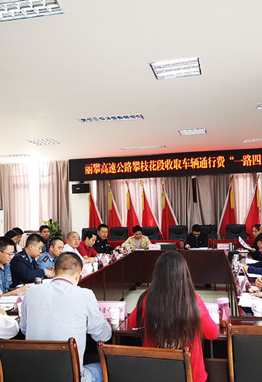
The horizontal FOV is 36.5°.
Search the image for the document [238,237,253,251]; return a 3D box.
[{"bbox_3d":[1.654,0.756,5.606,0.040,0.290,0.210,-46,5,12],"label":"document"}]

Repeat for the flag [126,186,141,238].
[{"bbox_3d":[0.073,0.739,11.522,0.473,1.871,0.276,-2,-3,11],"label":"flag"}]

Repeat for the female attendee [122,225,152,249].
[{"bbox_3d":[0.142,1.326,8.142,0.580,1.230,0.700,-2,-3,12],"label":"female attendee"}]

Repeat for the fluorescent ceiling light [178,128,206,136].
[{"bbox_3d":[1.447,-1.393,9.249,0.620,0.070,0.620,-2,-3,12],"label":"fluorescent ceiling light"}]

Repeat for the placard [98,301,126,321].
[{"bbox_3d":[-0.158,0.893,2.979,0.240,0.118,0.090,-2,-3,12],"label":"placard"}]

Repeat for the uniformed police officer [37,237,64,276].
[{"bbox_3d":[-0.918,1.210,5.126,0.750,1.230,0.520,-3,-3,29],"label":"uniformed police officer"}]

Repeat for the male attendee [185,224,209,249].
[{"bbox_3d":[1.292,1.220,7.570,0.520,1.190,0.720,-2,-3,12],"label":"male attendee"}]

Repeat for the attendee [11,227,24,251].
[{"bbox_3d":[-1.885,1.298,7.027,0.720,1.300,0.500,-3,-3,29],"label":"attendee"}]

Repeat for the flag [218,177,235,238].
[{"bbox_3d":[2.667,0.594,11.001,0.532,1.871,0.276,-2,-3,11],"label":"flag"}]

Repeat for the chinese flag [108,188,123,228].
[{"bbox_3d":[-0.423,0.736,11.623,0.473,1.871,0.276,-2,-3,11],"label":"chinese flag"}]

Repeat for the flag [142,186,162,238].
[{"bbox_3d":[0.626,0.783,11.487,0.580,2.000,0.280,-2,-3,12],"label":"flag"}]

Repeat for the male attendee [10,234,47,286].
[{"bbox_3d":[-1.094,1.150,4.572,0.670,1.290,0.512,-2,-3,11],"label":"male attendee"}]

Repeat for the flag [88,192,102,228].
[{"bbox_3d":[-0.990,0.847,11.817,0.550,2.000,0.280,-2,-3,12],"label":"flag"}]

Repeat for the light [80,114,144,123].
[{"bbox_3d":[-0.386,-1.420,7.665,1.220,0.070,0.320,-2,-3,12],"label":"light"}]

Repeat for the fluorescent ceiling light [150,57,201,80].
[{"bbox_3d":[0.584,-1.581,5.074,0.620,0.070,0.620,-2,-3,12],"label":"fluorescent ceiling light"}]

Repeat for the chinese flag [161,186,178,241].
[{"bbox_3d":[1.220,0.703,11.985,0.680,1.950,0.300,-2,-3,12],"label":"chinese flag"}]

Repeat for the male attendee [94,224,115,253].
[{"bbox_3d":[-0.469,1.303,7.809,0.720,1.280,0.520,-4,-4,44],"label":"male attendee"}]

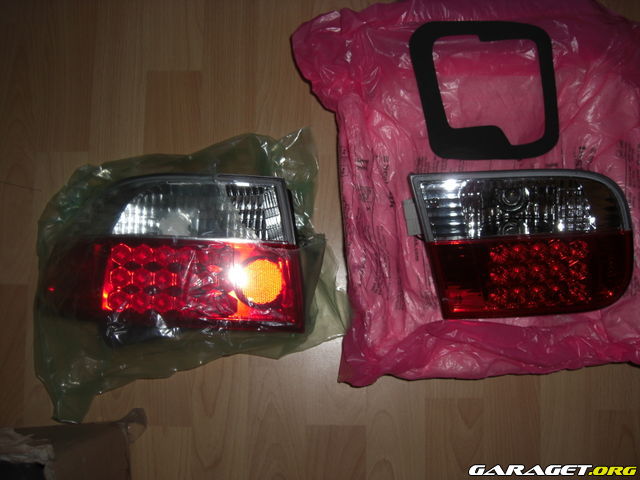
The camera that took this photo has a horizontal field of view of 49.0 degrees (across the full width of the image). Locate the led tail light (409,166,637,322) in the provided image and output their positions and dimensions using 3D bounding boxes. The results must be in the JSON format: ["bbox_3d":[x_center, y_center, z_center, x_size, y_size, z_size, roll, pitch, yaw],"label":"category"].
[{"bbox_3d":[0.209,0.009,0.756,0.228,0.085,0.151,0,83,0],"label":"led tail light"}]

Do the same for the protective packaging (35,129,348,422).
[{"bbox_3d":[-0.148,0.034,0.756,0.348,0.120,0.304,-6,83,-1],"label":"protective packaging"}]

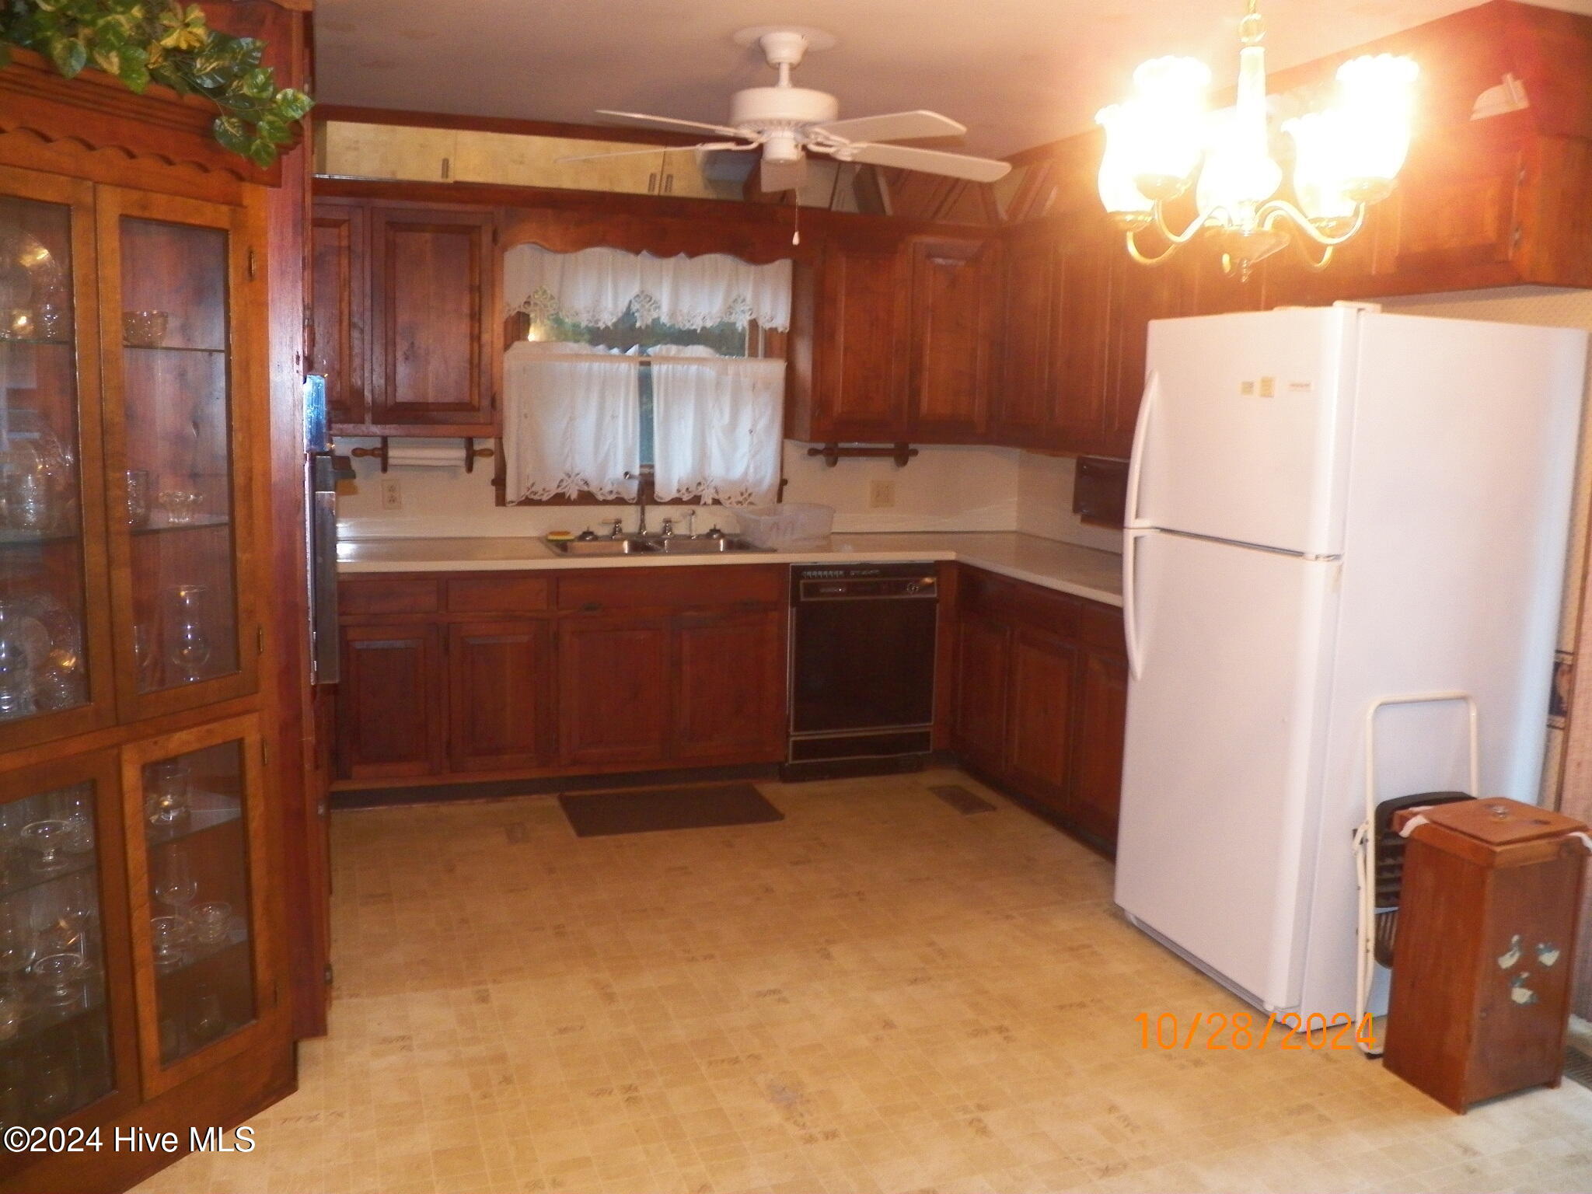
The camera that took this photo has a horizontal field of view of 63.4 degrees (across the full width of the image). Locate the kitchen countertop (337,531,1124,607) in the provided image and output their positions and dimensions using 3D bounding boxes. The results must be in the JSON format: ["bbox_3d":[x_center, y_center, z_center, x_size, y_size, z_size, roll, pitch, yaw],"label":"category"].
[{"bbox_3d":[-0.083,-0.087,4.436,3.004,0.039,2.060,-2,9,-19],"label":"kitchen countertop"}]

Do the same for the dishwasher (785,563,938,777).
[{"bbox_3d":[0.166,0.245,5.291,0.613,0.856,0.598,-2,9,-19],"label":"dishwasher"}]

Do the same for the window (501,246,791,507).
[{"bbox_3d":[-0.590,-0.891,5.211,1.215,1.063,0.098,-2,9,-19],"label":"window"}]

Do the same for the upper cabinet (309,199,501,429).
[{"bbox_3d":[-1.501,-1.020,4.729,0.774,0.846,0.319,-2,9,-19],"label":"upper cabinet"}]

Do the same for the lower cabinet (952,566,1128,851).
[{"bbox_3d":[1.135,0.373,4.593,0.622,0.858,1.372,-2,9,-19],"label":"lower cabinet"}]

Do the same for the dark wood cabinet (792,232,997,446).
[{"bbox_3d":[0.407,-1.072,5.380,0.818,0.848,0.319,-2,9,-19],"label":"dark wood cabinet"}]

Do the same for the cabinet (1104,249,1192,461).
[{"bbox_3d":[1.329,-0.879,4.393,0.319,0.813,0.519,-2,9,-19],"label":"cabinet"}]

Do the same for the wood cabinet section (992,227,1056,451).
[{"bbox_3d":[1.079,-1.034,5.173,0.320,0.870,0.450,-2,9,-18],"label":"wood cabinet section"}]

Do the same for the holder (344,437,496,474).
[{"bbox_3d":[-1.391,-0.531,4.798,0.512,0.132,0.127,-2,9,-19],"label":"holder"}]

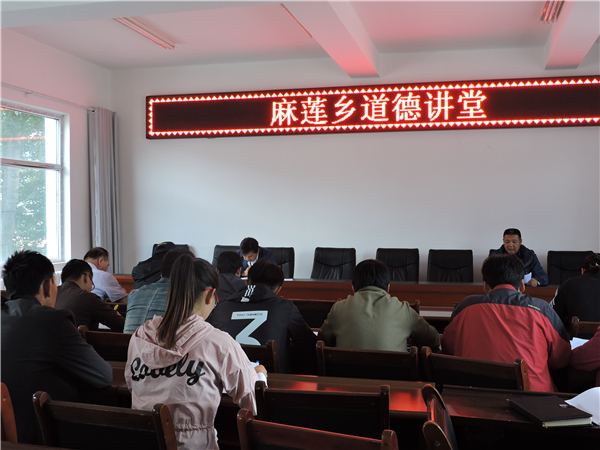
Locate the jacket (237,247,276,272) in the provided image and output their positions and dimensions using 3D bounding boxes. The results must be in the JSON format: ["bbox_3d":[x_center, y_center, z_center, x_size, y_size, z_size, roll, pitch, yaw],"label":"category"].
[{"bbox_3d":[-0.479,0.551,7.641,0.490,0.600,0.400,0,1,8],"label":"jacket"}]

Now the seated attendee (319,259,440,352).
[{"bbox_3d":[0.404,0.776,3.434,0.580,1.200,0.800,0,1,11],"label":"seated attendee"}]

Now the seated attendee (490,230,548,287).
[{"bbox_3d":[2.163,0.694,6.865,0.580,1.290,0.780,0,1,15],"label":"seated attendee"}]

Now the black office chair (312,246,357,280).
[{"bbox_3d":[0.345,0.800,7.846,0.570,1.060,0.620,0,1,14],"label":"black office chair"}]

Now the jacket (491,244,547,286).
[{"bbox_3d":[2.127,0.531,6.845,0.600,0.680,0.520,0,1,14],"label":"jacket"}]

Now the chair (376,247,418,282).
[{"bbox_3d":[1.014,0.807,7.360,0.570,1.060,0.620,0,1,14],"label":"chair"}]

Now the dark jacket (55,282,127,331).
[{"bbox_3d":[-1.198,0.632,3.908,0.520,0.630,0.600,0,1,19],"label":"dark jacket"}]

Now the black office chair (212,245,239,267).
[{"bbox_3d":[-0.867,0.800,8.103,0.570,1.060,0.620,0,1,14],"label":"black office chair"}]

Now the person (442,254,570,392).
[{"bbox_3d":[0.931,0.760,3.155,0.570,1.240,0.800,0,1,15],"label":"person"}]

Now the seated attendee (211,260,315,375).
[{"bbox_3d":[-0.185,0.775,3.505,0.560,1.200,0.780,0,1,12],"label":"seated attendee"}]

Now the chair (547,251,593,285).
[{"bbox_3d":[2.825,0.812,7.214,0.570,1.060,0.620,0,1,14],"label":"chair"}]

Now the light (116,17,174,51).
[{"bbox_3d":[-1.602,-2.018,7.303,0.140,0.070,1.230,0,1,14],"label":"light"}]

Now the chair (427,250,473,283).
[{"bbox_3d":[1.552,0.808,7.176,0.570,1.060,0.620,0,1,14],"label":"chair"}]

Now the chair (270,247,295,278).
[{"bbox_3d":[-0.367,0.803,7.836,0.570,1.060,0.620,0,1,14],"label":"chair"}]

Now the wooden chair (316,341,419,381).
[{"bbox_3d":[0.334,0.934,3.090,0.440,0.890,0.500,0,1,17],"label":"wooden chair"}]

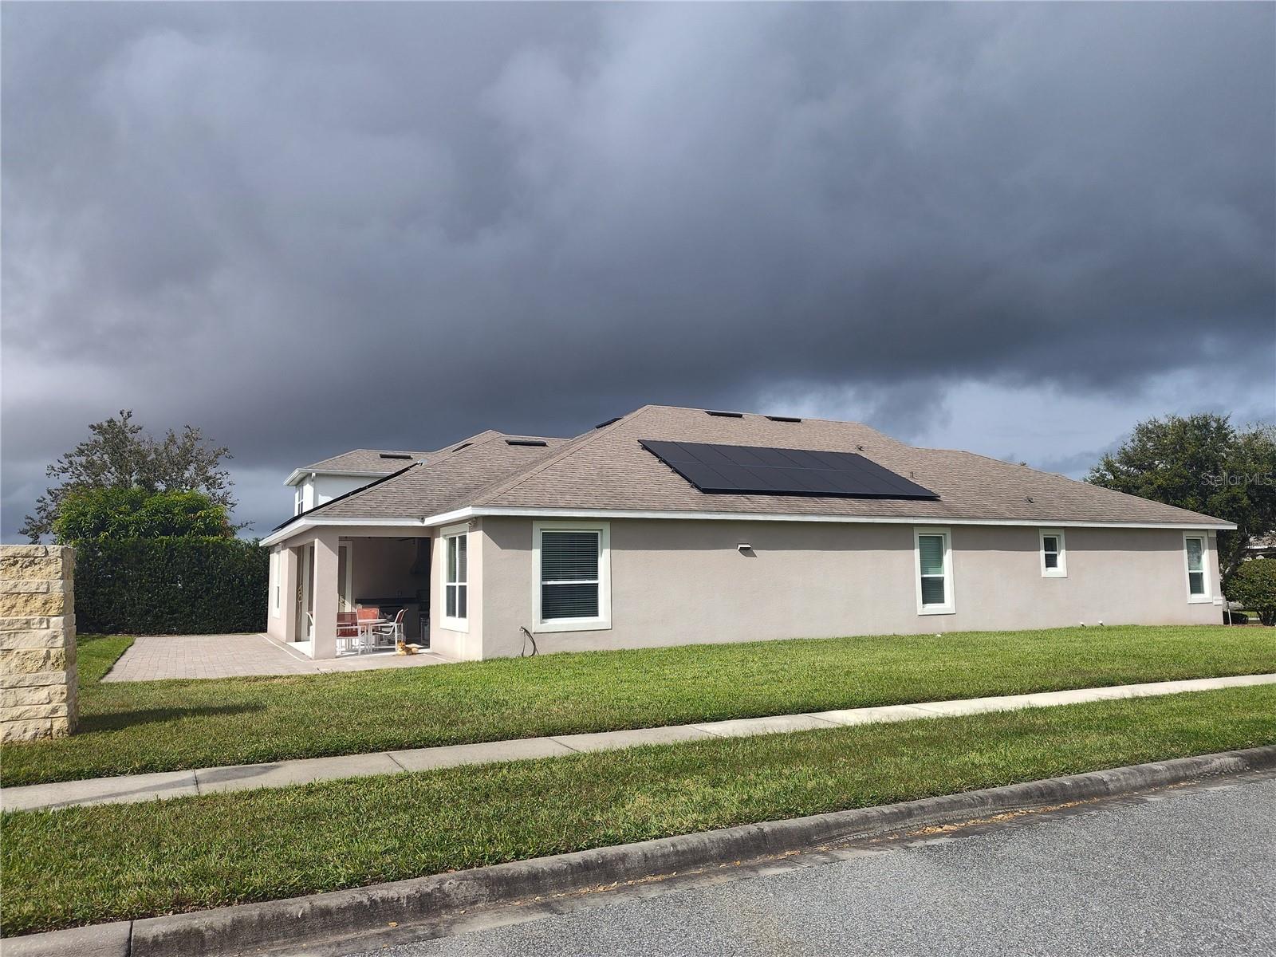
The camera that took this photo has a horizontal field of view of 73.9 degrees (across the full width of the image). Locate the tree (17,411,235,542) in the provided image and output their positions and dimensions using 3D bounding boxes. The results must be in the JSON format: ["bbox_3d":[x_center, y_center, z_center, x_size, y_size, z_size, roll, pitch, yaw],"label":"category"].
[{"bbox_3d":[-25.150,1.790,41.425,9.600,10.312,9.400,3,-7,-31],"label":"tree"}]

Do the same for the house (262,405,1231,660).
[{"bbox_3d":[3.378,1.351,29.458,29.050,7.380,17.130,2,-7,-28],"label":"house"}]

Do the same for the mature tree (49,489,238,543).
[{"bbox_3d":[-19.530,3.130,33.186,6.500,5.626,6.200,3,-7,-30],"label":"mature tree"}]

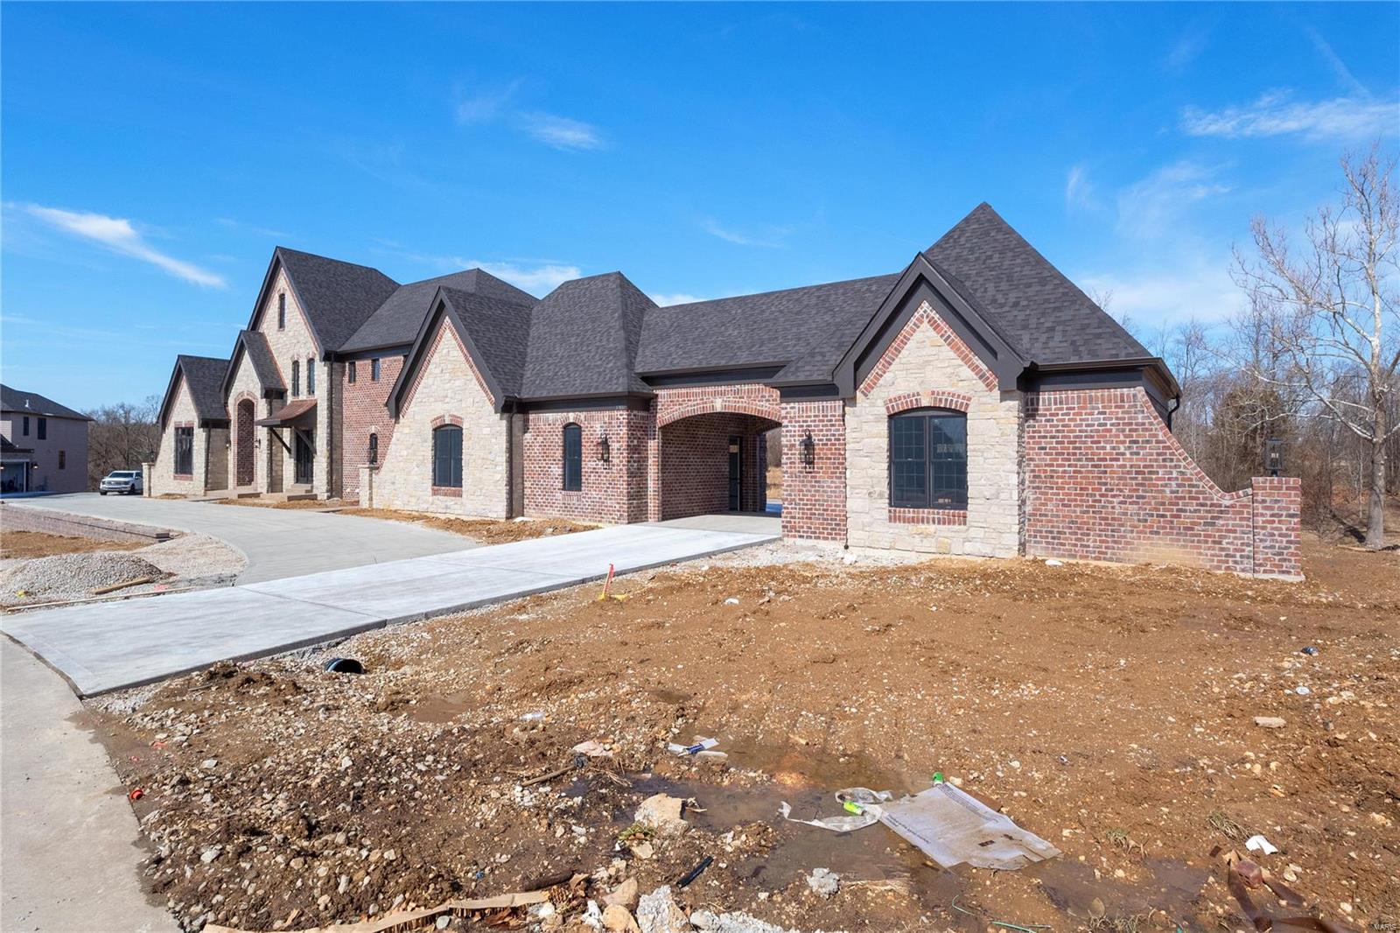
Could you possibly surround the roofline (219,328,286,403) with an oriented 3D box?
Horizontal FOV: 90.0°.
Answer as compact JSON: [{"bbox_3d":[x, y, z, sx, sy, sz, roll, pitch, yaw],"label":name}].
[{"bbox_3d":[-20.400,-4.550,32.000,3.650,3.200,1.150,0,0,31],"label":"roofline"}]

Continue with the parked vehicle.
[{"bbox_3d":[-45.800,1.270,56.200,2.030,1.930,5.800,0,0,-24],"label":"parked vehicle"}]

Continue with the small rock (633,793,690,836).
[{"bbox_3d":[-0.194,1.765,3.550,0.270,0.120,0.200,0,0,0],"label":"small rock"}]

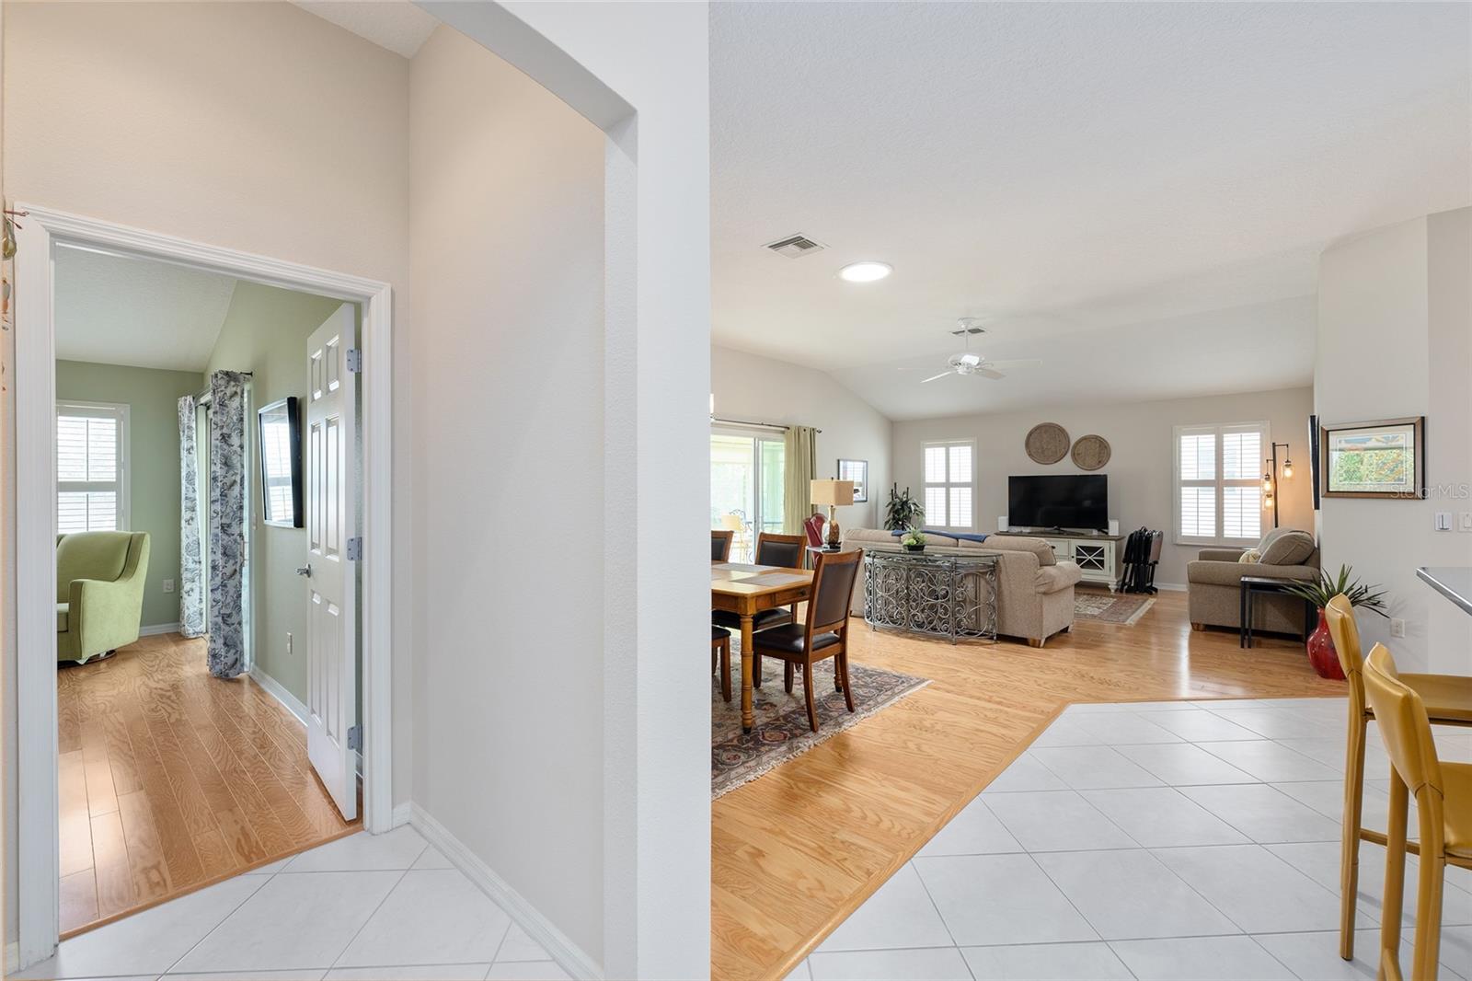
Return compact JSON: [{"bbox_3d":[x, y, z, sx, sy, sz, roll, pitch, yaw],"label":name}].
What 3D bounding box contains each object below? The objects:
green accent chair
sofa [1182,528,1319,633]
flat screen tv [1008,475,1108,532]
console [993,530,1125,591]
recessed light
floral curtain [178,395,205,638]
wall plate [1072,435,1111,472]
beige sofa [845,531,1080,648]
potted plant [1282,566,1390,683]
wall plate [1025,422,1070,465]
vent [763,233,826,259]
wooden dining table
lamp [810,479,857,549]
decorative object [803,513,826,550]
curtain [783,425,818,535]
[{"bbox_3d":[-5.461,0.844,4.969,0.760,0.975,0.780,0,0,-14],"label":"green accent chair"},{"bbox_3d":[5.156,0.836,6.041,0.920,0.920,1.620,0,0,43],"label":"sofa"},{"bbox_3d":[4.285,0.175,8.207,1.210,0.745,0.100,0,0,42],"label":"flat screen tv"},{"bbox_3d":[4.297,0.950,8.198,1.470,0.670,0.500,0,0,42],"label":"console"},{"bbox_3d":[1.030,-1.723,4.900,0.430,0.050,0.430,0,0,0],"label":"recessed light"},{"bbox_3d":[-4.893,0.238,5.507,0.450,2.160,0.140,0,0,43],"label":"floral curtain"},{"bbox_3d":[4.895,-0.516,8.444,0.480,0.480,0.040,0,0,42],"label":"wall plate"},{"bbox_3d":[2.178,0.855,6.184,2.080,0.900,0.950,0,0,43],"label":"beige sofa"},{"bbox_3d":[4.209,0.914,4.324,0.520,0.780,0.520,0,0,43],"label":"potted plant"},{"bbox_3d":[4.519,-0.675,8.909,0.620,0.620,0.040,0,0,43],"label":"wall plate"},{"bbox_3d":[0.417,-1.664,4.229,0.320,0.030,0.320,0,0,42],"label":"vent"},{"bbox_3d":[-0.266,0.938,4.269,1.900,0.760,1.050,0,0,43],"label":"wooden dining table"},{"bbox_3d":[1.089,0.259,6.899,0.340,0.785,0.340,0,0,43],"label":"lamp"},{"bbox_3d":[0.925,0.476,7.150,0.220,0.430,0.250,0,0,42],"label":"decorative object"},{"bbox_3d":[0.894,0.207,8.320,0.130,2.130,0.740,0,0,42],"label":"curtain"}]

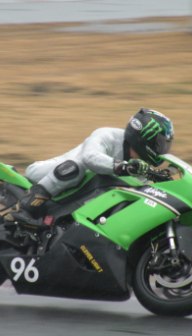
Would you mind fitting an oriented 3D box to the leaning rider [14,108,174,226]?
[{"bbox_3d":[-0.018,0.079,24.463,0.990,1.080,0.780,3,-33,24],"label":"leaning rider"}]

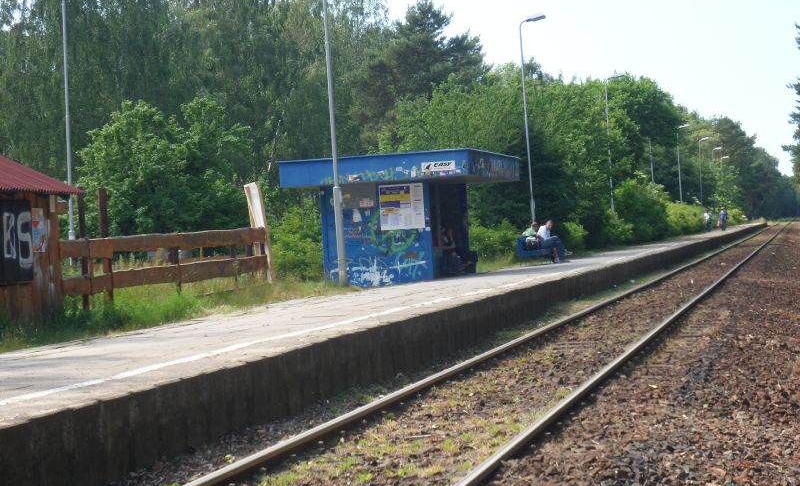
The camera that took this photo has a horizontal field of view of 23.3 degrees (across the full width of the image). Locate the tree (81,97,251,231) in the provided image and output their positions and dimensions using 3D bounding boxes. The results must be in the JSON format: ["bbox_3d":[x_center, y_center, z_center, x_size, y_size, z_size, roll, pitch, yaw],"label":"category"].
[{"bbox_3d":[-6.810,-1.384,56.884,5.000,5.550,4.800,-3,0,12],"label":"tree"}]

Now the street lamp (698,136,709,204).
[{"bbox_3d":[25.742,-5.043,164.149,0.940,7.800,0.300,-3,0,12],"label":"street lamp"}]

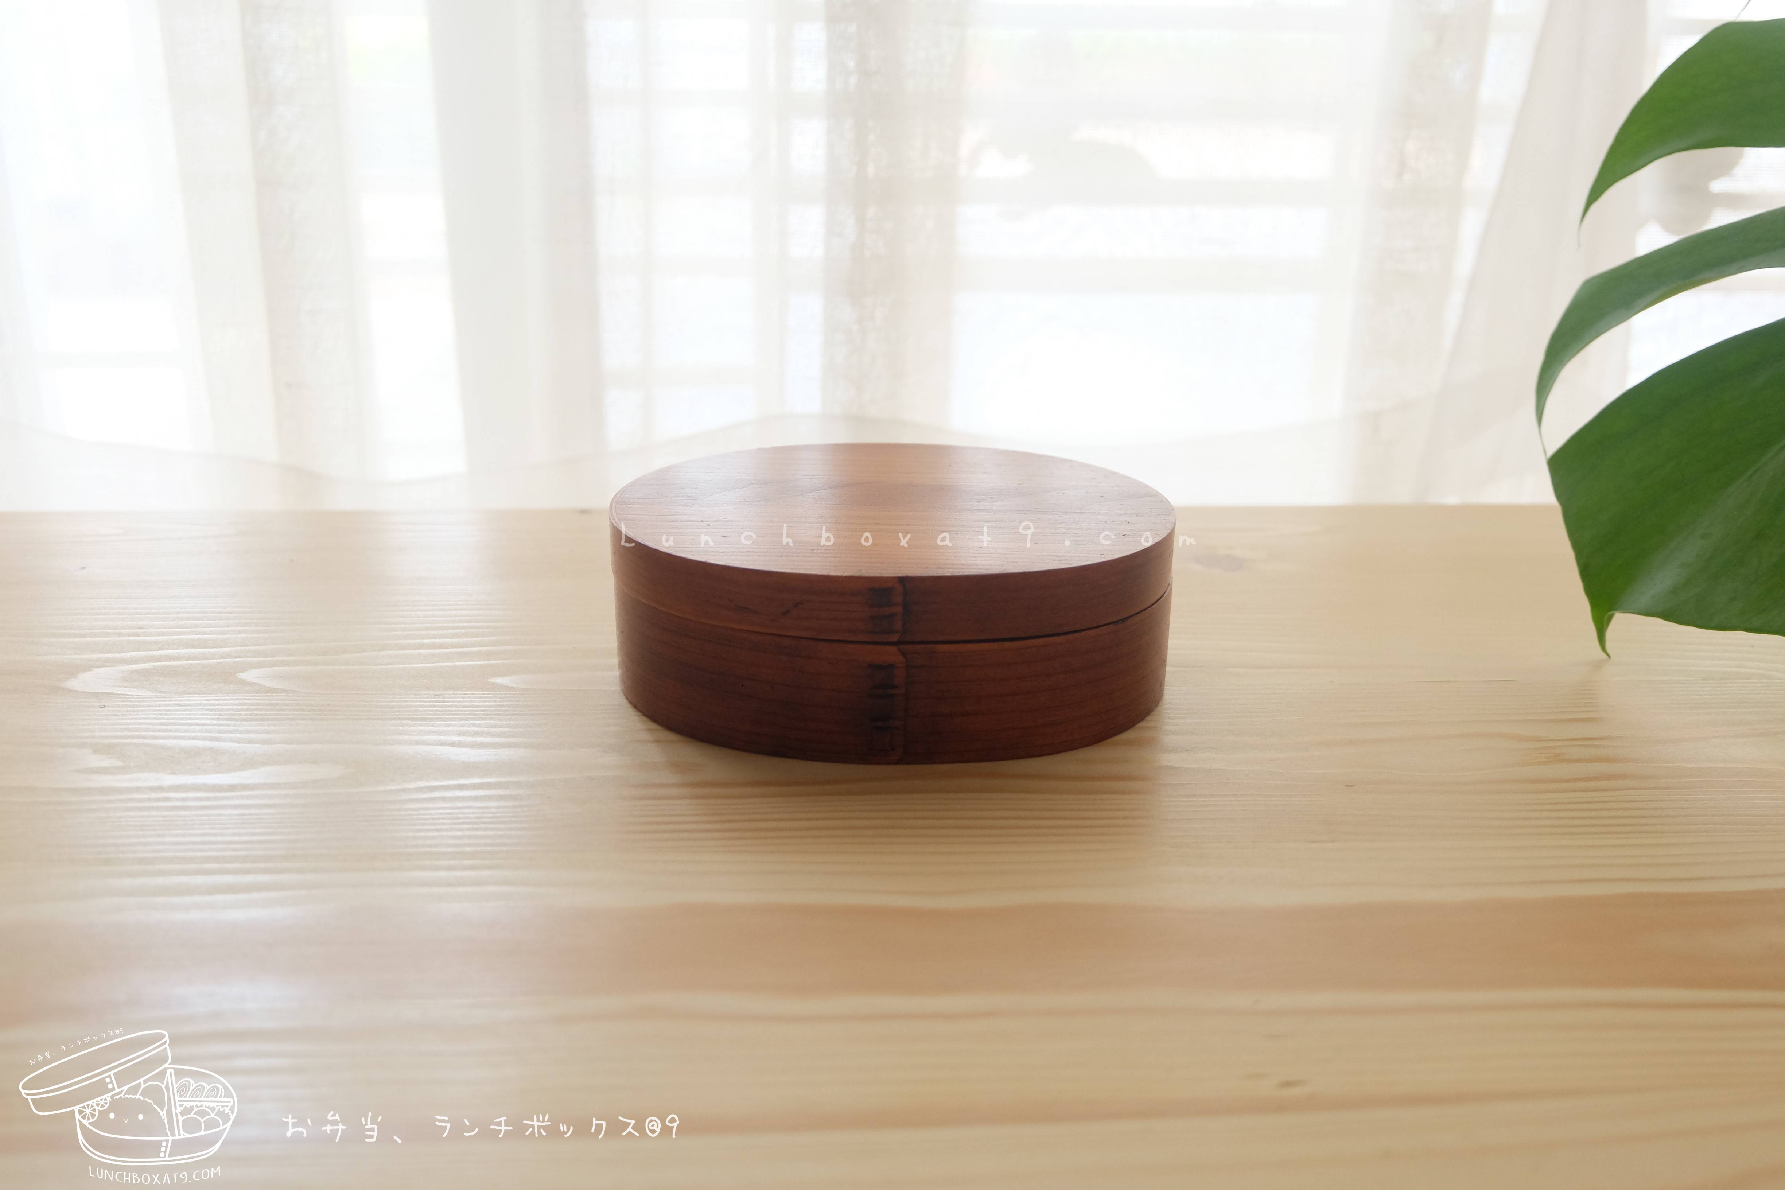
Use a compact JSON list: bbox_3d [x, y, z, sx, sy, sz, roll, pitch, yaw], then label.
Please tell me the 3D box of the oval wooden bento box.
[{"bbox_3d":[0.000,-0.002,0.483,0.178,0.060,0.122,1,24,2],"label":"oval wooden bento box"}]

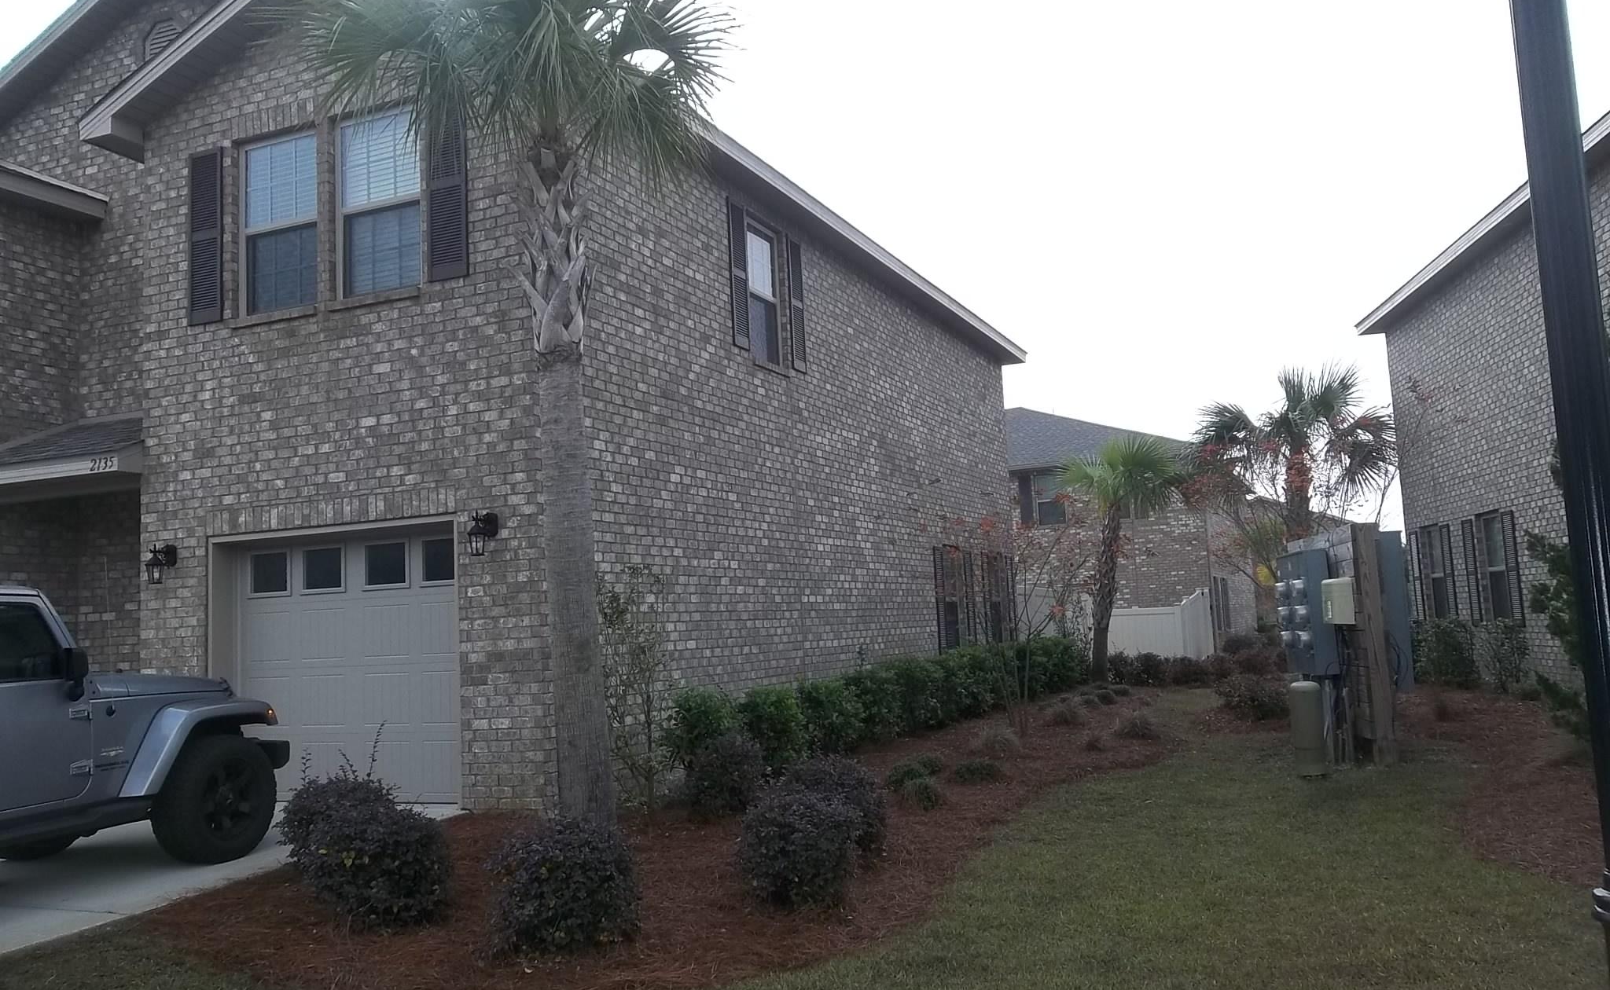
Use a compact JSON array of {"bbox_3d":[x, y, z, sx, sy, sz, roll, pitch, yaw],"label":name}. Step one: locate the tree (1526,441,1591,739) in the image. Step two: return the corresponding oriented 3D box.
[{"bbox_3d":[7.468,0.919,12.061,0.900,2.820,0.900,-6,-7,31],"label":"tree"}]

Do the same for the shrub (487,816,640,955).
[{"bbox_3d":[-1.096,1.763,5.724,0.660,0.528,0.660,-2,-6,-11],"label":"shrub"}]

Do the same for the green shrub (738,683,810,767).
[{"bbox_3d":[-0.270,2.063,11.167,0.680,0.663,0.680,-3,-6,-2],"label":"green shrub"}]

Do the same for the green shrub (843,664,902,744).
[{"bbox_3d":[0.752,2.187,13.162,0.680,0.769,0.680,-3,-6,3],"label":"green shrub"}]

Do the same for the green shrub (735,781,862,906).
[{"bbox_3d":[-0.033,1.799,6.481,0.629,0.636,0.629,-3,-6,-1],"label":"green shrub"}]

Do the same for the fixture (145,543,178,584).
[{"bbox_3d":[-5.290,0.574,10.301,0.150,0.330,0.235,-5,-6,23],"label":"fixture"}]

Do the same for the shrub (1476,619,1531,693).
[{"bbox_3d":[8.616,1.972,15.502,0.667,0.916,0.667,-4,-6,9],"label":"shrub"}]

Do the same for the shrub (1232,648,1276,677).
[{"bbox_3d":[7.615,2.898,21.269,0.770,0.590,0.750,-5,-6,19],"label":"shrub"}]

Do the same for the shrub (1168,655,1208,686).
[{"bbox_3d":[6.564,3.014,21.561,0.720,0.520,0.700,-4,-6,16],"label":"shrub"}]

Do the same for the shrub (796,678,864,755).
[{"bbox_3d":[0.235,2.115,12.082,0.700,0.700,0.700,-3,-6,1],"label":"shrub"}]

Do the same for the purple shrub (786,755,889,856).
[{"bbox_3d":[0.196,1.911,7.723,0.640,0.542,0.640,-3,-6,1],"label":"purple shrub"}]

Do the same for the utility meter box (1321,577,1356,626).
[{"bbox_3d":[4.683,0.931,11.000,0.190,0.390,0.380,-4,-6,10],"label":"utility meter box"}]

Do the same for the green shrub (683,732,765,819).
[{"bbox_3d":[-0.594,2.051,9.252,0.602,0.640,0.602,-2,-6,-4],"label":"green shrub"}]

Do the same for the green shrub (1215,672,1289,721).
[{"bbox_3d":[5.261,2.361,14.737,0.860,0.540,0.820,-5,-6,19],"label":"green shrub"}]

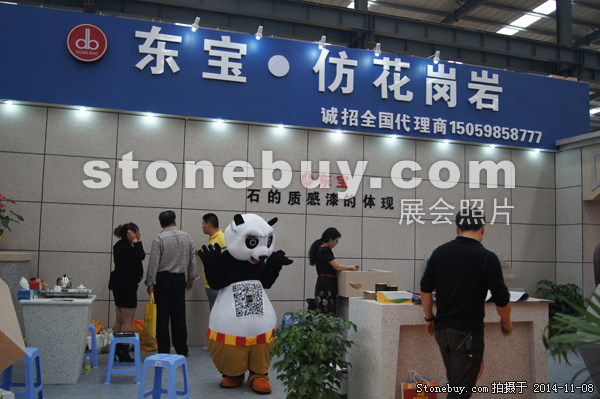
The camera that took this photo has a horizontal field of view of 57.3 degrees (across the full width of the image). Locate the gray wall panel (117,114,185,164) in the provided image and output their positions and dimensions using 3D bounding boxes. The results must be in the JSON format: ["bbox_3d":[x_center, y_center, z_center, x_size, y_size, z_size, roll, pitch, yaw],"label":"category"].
[{"bbox_3d":[-1.935,-0.790,7.230,0.855,0.600,0.040,3,-5,-17],"label":"gray wall panel"}]

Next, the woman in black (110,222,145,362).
[{"bbox_3d":[-1.953,1.056,6.220,0.400,1.560,0.440,3,-5,-11],"label":"woman in black"}]

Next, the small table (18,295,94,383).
[{"bbox_3d":[-2.377,1.372,5.413,0.620,0.777,0.600,3,-5,-17],"label":"small table"}]

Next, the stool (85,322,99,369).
[{"bbox_3d":[-2.350,1.581,5.971,0.340,0.450,0.310,3,-5,-17],"label":"stool"}]

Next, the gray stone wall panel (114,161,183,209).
[{"bbox_3d":[-1.952,-0.192,7.182,0.855,0.600,0.040,3,-5,-17],"label":"gray stone wall panel"}]

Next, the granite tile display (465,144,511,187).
[{"bbox_3d":[2.975,-0.531,8.690,0.855,0.600,0.040,3,-5,-17],"label":"granite tile display"}]

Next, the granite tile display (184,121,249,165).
[{"bbox_3d":[-1.117,-0.747,7.473,0.855,0.600,0.040,3,-5,-17],"label":"granite tile display"}]

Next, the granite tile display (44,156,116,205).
[{"bbox_3d":[-2.771,-0.235,6.938,0.855,0.600,0.040,3,-5,-17],"label":"granite tile display"}]

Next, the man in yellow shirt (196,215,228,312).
[{"bbox_3d":[-1.075,1.050,6.830,0.420,1.730,0.480,3,-5,-17],"label":"man in yellow shirt"}]

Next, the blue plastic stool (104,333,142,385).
[{"bbox_3d":[-1.714,1.556,5.422,0.340,0.450,0.310,3,-5,-10],"label":"blue plastic stool"}]

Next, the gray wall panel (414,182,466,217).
[{"bbox_3d":[2.139,0.024,8.398,0.855,0.600,0.040,3,-5,-17],"label":"gray wall panel"}]

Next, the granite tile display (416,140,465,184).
[{"bbox_3d":[2.157,-0.574,8.446,0.855,0.600,0.040,3,-5,-17],"label":"granite tile display"}]

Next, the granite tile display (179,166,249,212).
[{"bbox_3d":[-1.134,-0.149,7.425,0.855,0.600,0.040,3,-5,-17],"label":"granite tile display"}]

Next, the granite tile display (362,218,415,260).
[{"bbox_3d":[1.304,0.579,8.107,0.855,0.600,0.040,3,-5,-17],"label":"granite tile display"}]

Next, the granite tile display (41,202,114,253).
[{"bbox_3d":[-2.787,0.361,6.884,0.857,0.600,0.040,3,-5,-17],"label":"granite tile display"}]

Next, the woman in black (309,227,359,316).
[{"bbox_3d":[0.387,1.124,6.350,0.550,1.580,0.440,2,-5,-10],"label":"woman in black"}]

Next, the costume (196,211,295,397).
[{"bbox_3d":[-0.506,0.967,5.150,0.860,1.650,0.650,3,-5,-16],"label":"costume"}]

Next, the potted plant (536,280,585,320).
[{"bbox_3d":[3.935,1.715,8.300,0.690,0.930,0.690,3,-5,-17],"label":"potted plant"}]

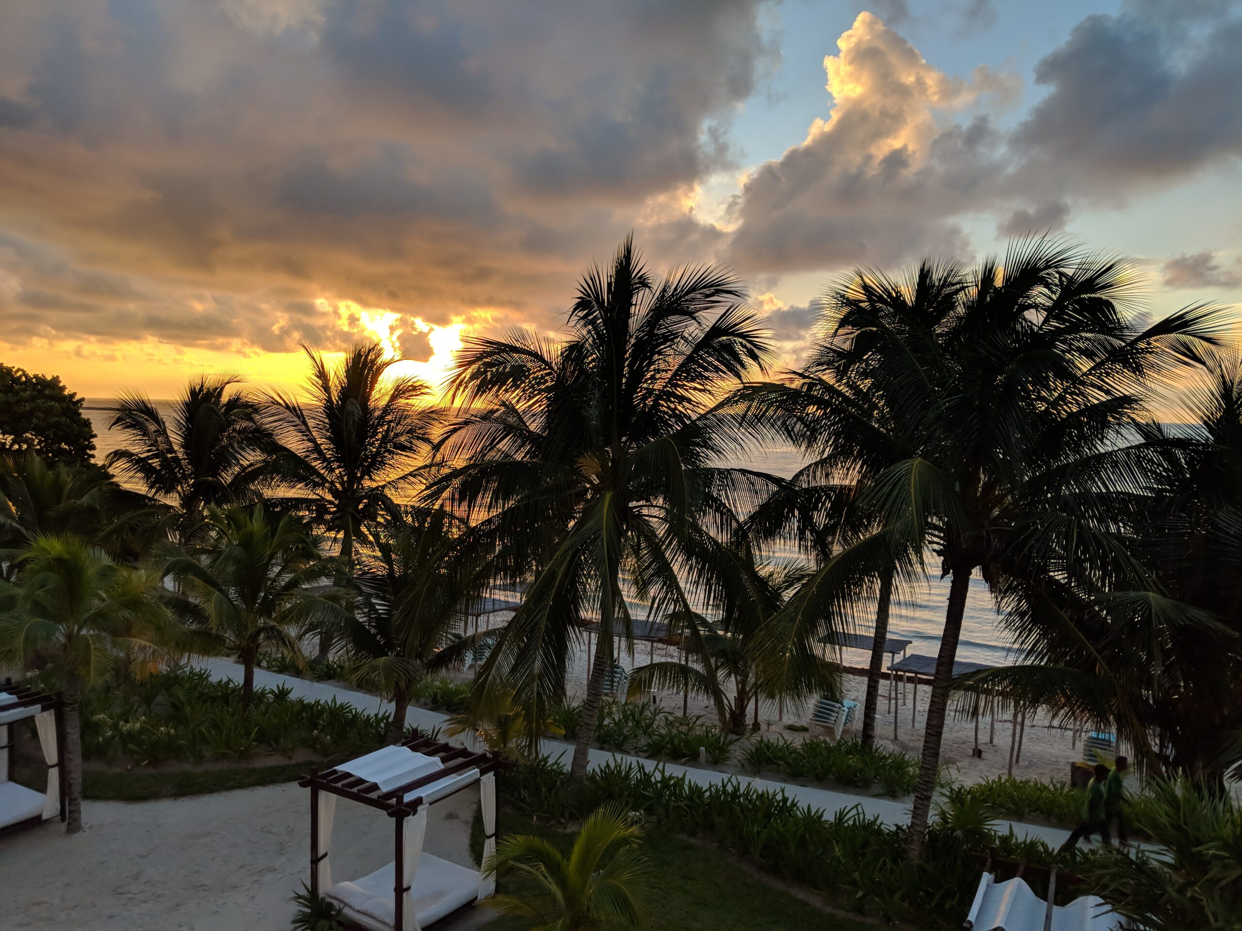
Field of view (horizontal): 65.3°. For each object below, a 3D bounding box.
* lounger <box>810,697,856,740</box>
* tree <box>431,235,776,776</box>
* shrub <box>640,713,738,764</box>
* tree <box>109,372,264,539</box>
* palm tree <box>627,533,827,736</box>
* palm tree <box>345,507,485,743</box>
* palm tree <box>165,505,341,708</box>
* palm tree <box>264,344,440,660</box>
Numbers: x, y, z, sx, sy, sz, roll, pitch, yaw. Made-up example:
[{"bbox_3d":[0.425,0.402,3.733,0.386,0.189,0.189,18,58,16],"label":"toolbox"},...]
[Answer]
[{"bbox_3d":[5.619,6.323,25.031,0.700,1.000,1.750,4,4,35],"label":"lounger"},{"bbox_3d":[-0.358,1.103,20.249,7.223,11.695,7.006,1,3,-2],"label":"tree"},{"bbox_3d":[1.636,6.477,23.033,2.200,0.750,1.500,3,4,28],"label":"shrub"},{"bbox_3d":[-15.098,1.347,33.898,5.191,9.008,5.036,0,4,-25],"label":"tree"},{"bbox_3d":[2.638,4.248,24.358,4.992,5.084,4.742,2,3,7],"label":"palm tree"},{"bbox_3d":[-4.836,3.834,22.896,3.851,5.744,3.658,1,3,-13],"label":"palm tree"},{"bbox_3d":[-9.316,3.747,24.721,4.272,5.513,4.144,0,3,-21],"label":"palm tree"},{"bbox_3d":[-8.364,1.209,30.339,5.271,9.985,5.113,0,3,-17],"label":"palm tree"}]

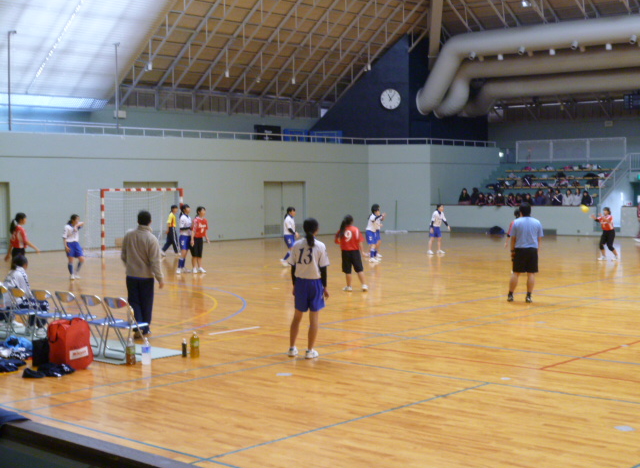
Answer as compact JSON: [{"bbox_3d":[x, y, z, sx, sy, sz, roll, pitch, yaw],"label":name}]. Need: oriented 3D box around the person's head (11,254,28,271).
[{"bbox_3d":[-4.218,0.404,14.800,0.220,0.235,0.180,-3,4,-42],"label":"person's head"}]

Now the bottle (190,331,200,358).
[{"bbox_3d":[-1.518,1.340,12.786,0.105,0.310,0.100,-1,3,-3],"label":"bottle"}]

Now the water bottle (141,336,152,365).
[{"bbox_3d":[-2.047,1.380,12.440,0.100,0.313,0.100,-1,3,0],"label":"water bottle"}]

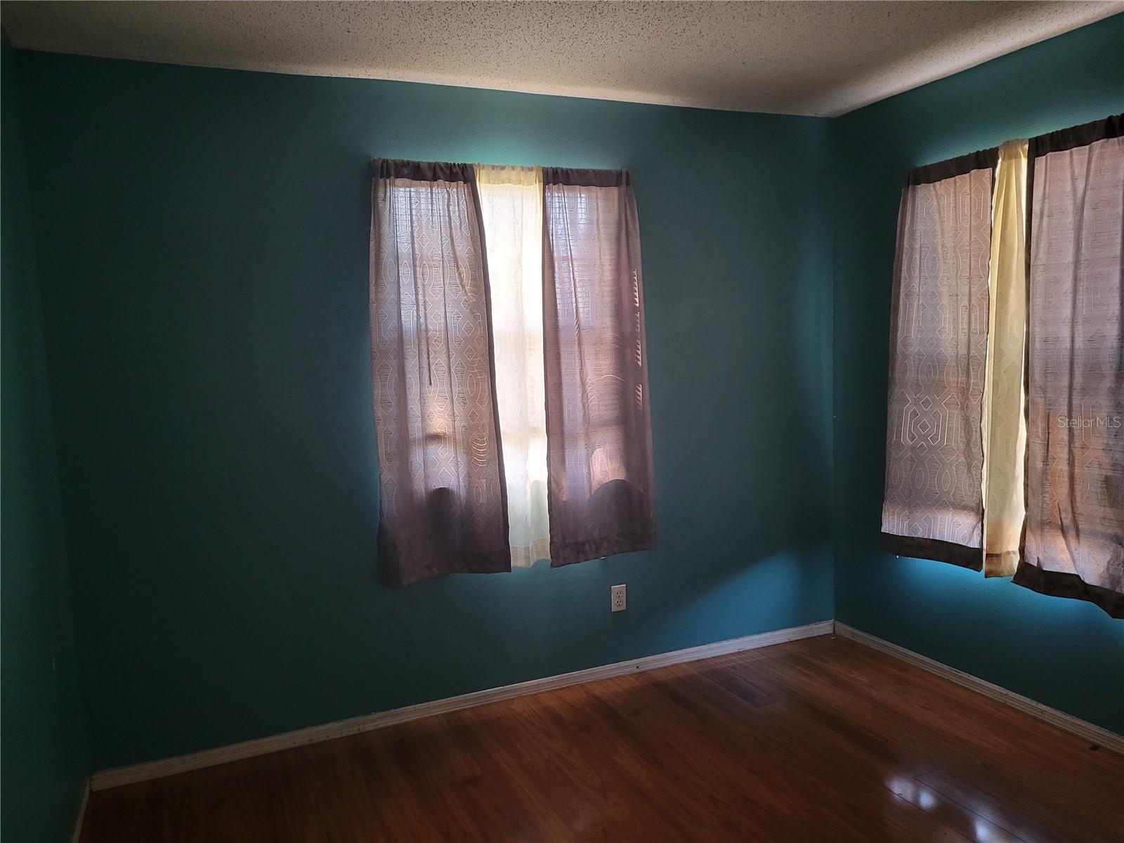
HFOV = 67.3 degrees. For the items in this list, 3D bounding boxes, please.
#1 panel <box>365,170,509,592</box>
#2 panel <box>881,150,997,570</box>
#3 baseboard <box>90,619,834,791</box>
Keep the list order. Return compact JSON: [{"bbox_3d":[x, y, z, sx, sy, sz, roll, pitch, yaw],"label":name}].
[{"bbox_3d":[-0.478,-0.161,3.196,0.520,1.605,0.100,-5,6,-23],"label":"panel"},{"bbox_3d":[1.495,-0.213,3.392,0.100,1.610,0.560,-5,6,-23],"label":"panel"},{"bbox_3d":[-0.131,1.113,3.505,3.221,0.066,0.016,-5,6,-23],"label":"baseboard"}]

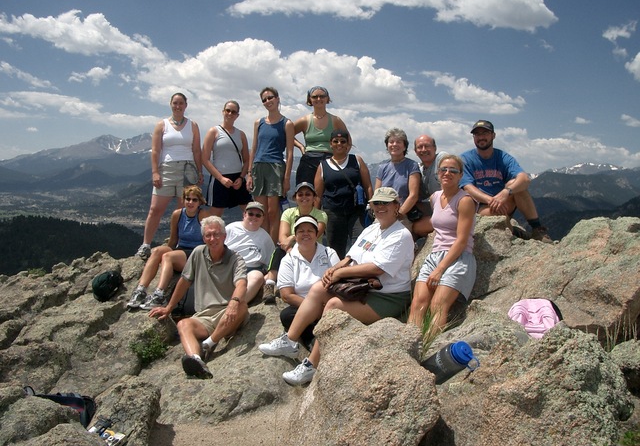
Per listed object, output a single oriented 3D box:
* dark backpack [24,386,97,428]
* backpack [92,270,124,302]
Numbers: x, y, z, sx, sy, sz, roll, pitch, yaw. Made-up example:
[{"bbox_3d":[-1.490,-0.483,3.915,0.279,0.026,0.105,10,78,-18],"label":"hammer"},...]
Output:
[{"bbox_3d":[-1.407,1.034,3.550,0.410,0.190,0.270,3,14,-12],"label":"dark backpack"},{"bbox_3d":[-1.781,0.526,5.450,0.270,0.190,0.330,-34,53,-21],"label":"backpack"}]

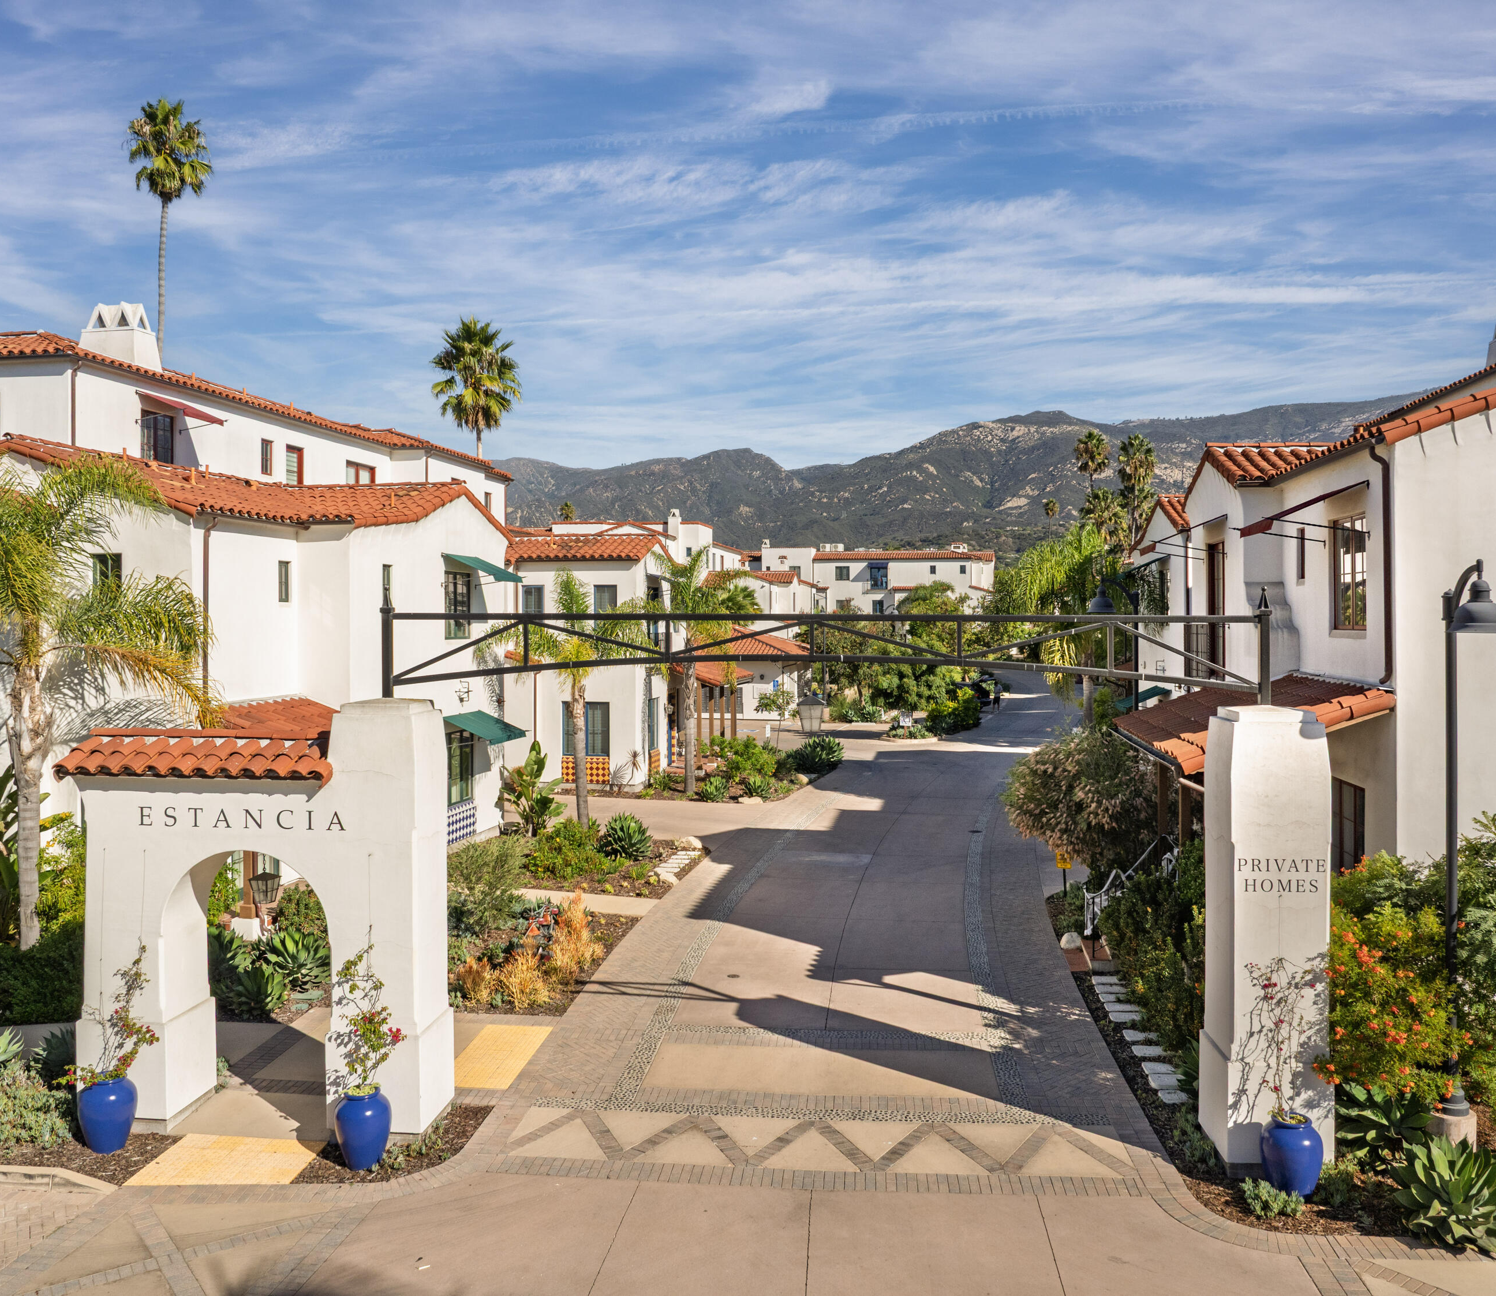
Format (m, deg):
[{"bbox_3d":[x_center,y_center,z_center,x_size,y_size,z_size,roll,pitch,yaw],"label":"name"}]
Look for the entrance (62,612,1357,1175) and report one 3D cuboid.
[{"bbox_3d":[-0.700,2.161,11.724,12.053,5.150,1.000,0,1,5],"label":"entrance"}]

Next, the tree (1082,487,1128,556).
[{"bbox_3d":[27.400,-5.367,91.975,3.800,13.500,3.800,0,0,0],"label":"tree"}]

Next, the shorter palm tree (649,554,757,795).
[{"bbox_3d":[-1.280,0.827,34.005,3.000,7.100,3.000,0,0,0],"label":"shorter palm tree"}]

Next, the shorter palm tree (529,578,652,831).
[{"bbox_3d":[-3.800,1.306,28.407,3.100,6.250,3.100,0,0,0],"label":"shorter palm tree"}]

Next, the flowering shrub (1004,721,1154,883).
[{"bbox_3d":[6.600,3.127,24.216,2.950,3.150,2.900,0,0,6],"label":"flowering shrub"}]

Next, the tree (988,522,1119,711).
[{"bbox_3d":[13.220,-0.931,50.000,5.800,8.800,5.800,0,1,5],"label":"tree"}]

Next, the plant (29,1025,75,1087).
[{"bbox_3d":[-7.324,4.347,12.700,0.680,0.680,0.680,0,1,5],"label":"plant"}]

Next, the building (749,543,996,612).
[{"bbox_3d":[12.800,-5.834,124.974,24.500,9.300,13.000,0,0,6],"label":"building"}]

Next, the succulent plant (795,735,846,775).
[{"bbox_3d":[2.473,3.653,41.000,1.750,1.350,1.750,0,1,5],"label":"succulent plant"}]

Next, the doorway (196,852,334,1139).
[{"bbox_3d":[-4.806,3.354,12.021,1.550,2.759,0.850,0,1,5],"label":"doorway"}]

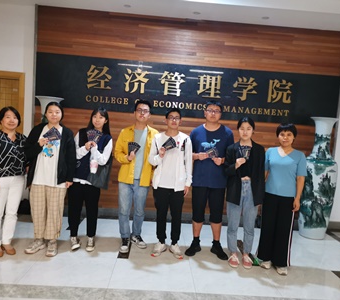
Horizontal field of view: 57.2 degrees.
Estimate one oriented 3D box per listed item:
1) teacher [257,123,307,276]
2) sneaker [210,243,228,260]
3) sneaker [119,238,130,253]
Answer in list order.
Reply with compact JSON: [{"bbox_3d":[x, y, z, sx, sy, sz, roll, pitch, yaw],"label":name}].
[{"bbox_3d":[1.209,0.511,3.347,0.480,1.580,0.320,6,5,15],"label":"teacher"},{"bbox_3d":[0.581,1.174,3.647,0.110,0.120,0.290,1,6,-31],"label":"sneaker"},{"bbox_3d":[-0.531,1.092,3.663,0.105,0.125,0.285,3,5,-5],"label":"sneaker"}]

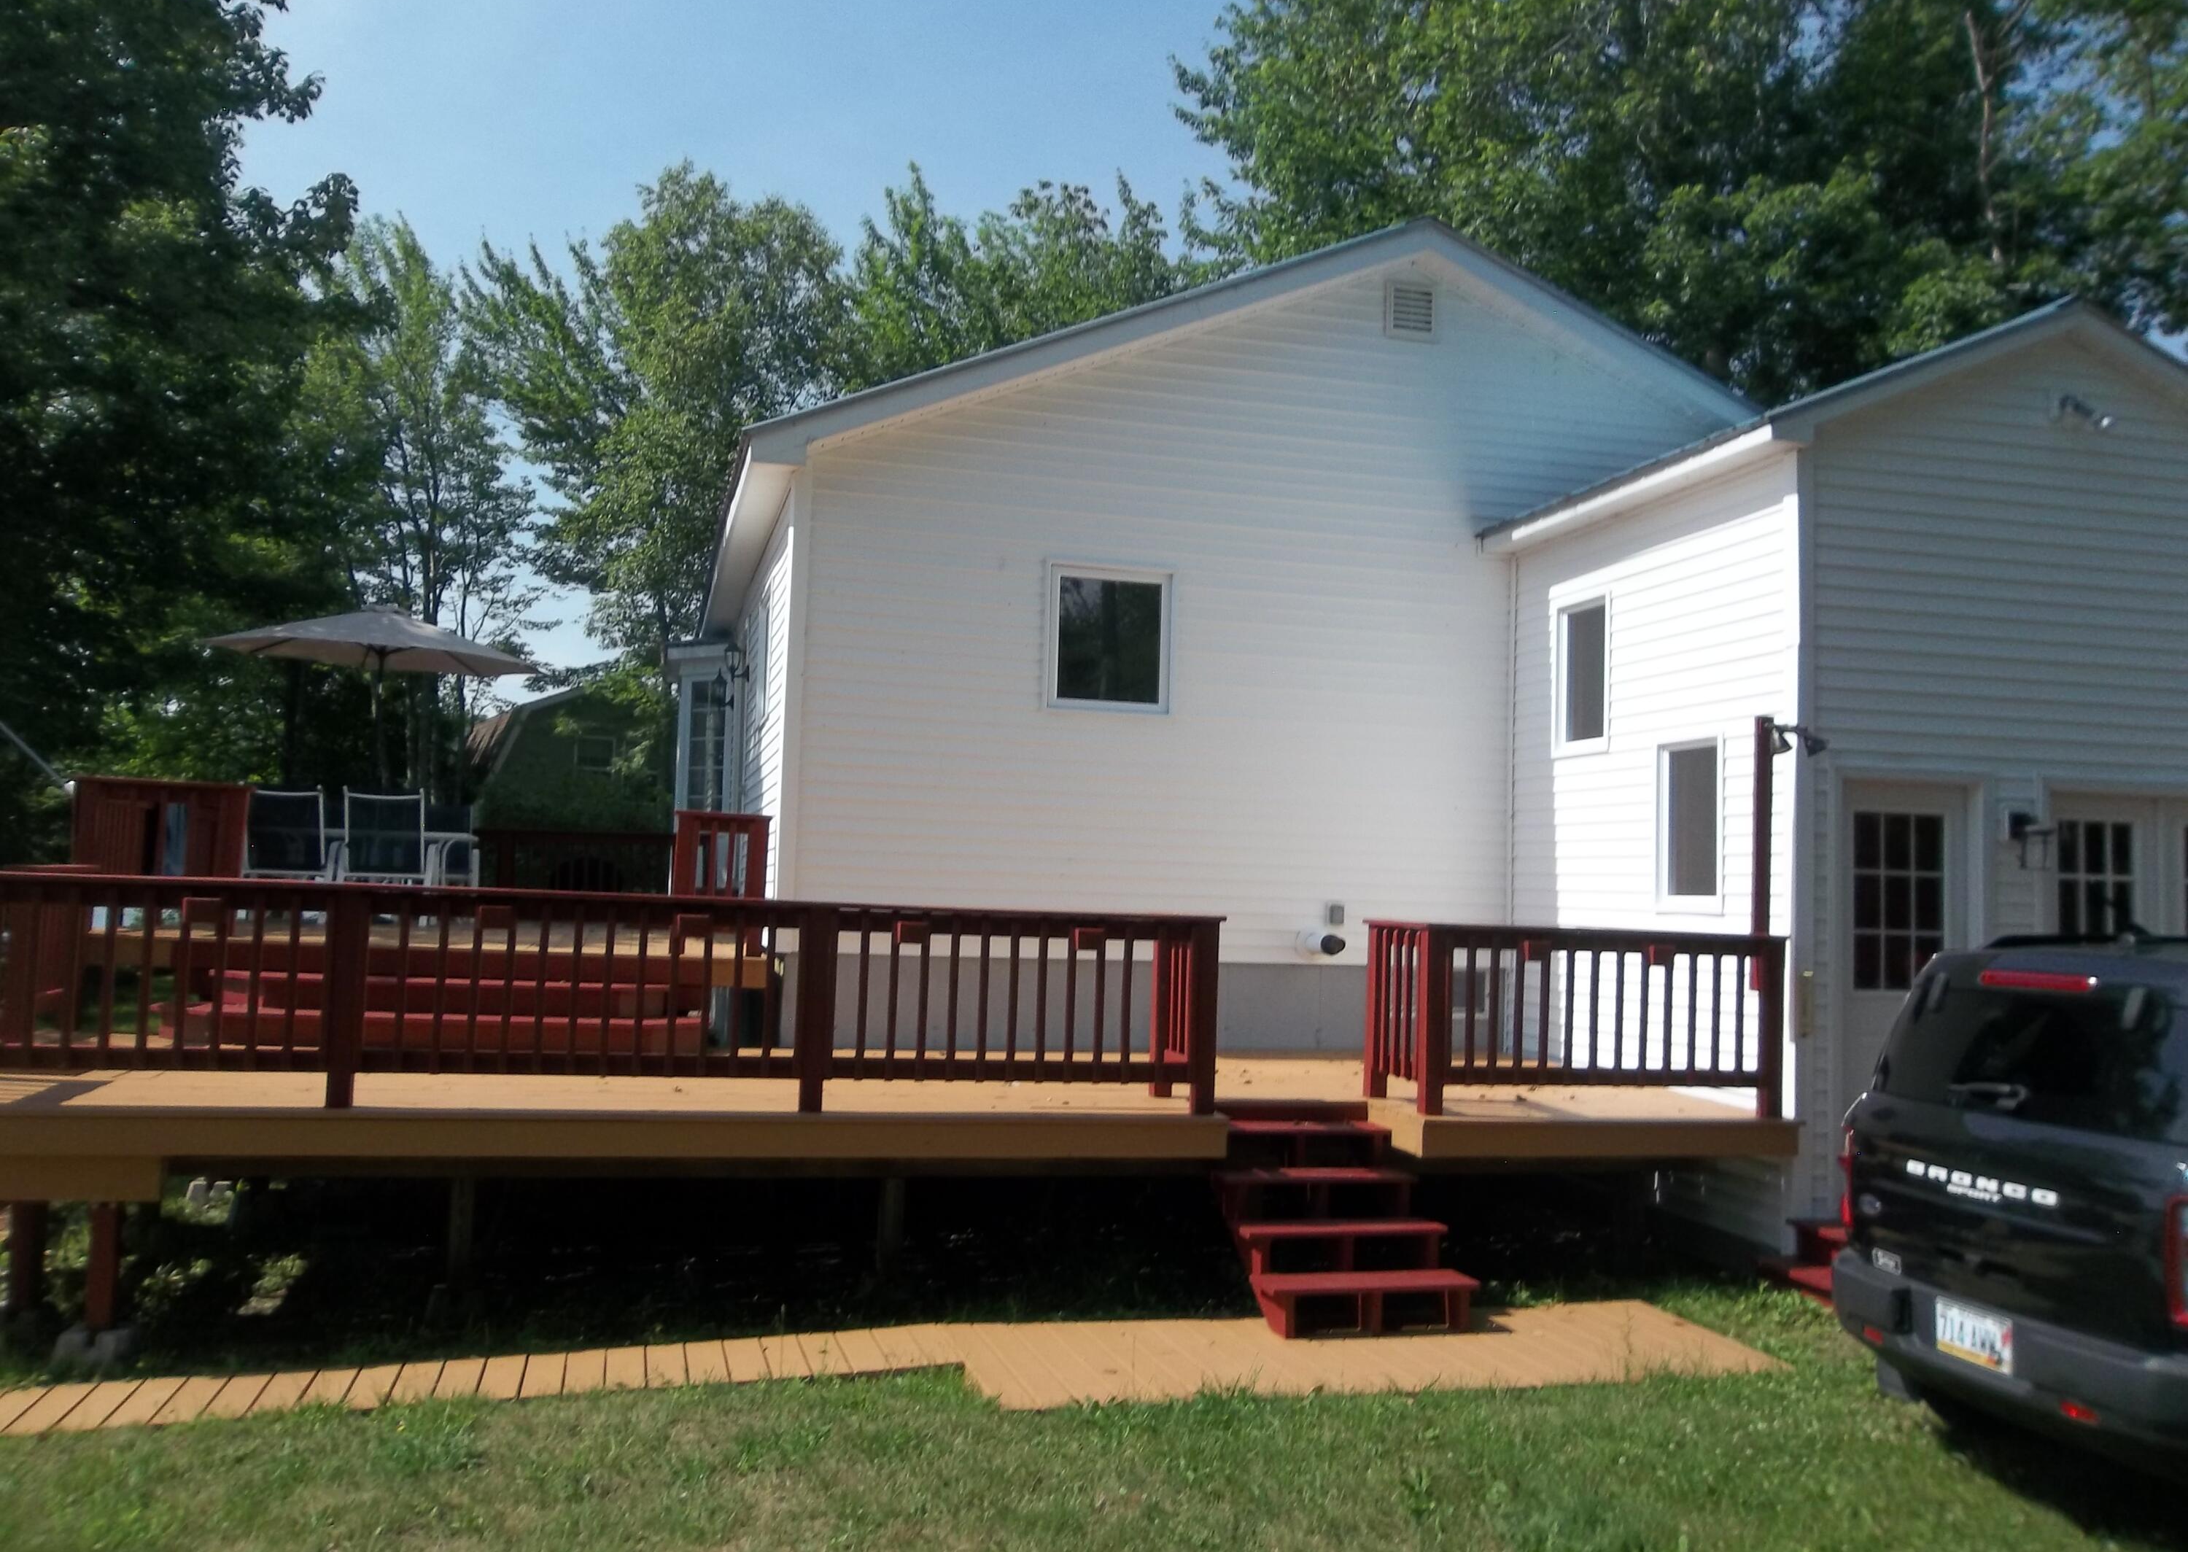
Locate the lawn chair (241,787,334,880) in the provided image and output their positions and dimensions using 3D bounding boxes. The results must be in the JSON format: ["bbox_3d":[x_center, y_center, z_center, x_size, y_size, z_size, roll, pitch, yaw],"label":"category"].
[{"bbox_3d":[-6.130,0.621,13.018,0.640,1.020,0.720,3,-4,-15],"label":"lawn chair"}]

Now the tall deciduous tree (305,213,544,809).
[{"bbox_3d":[-10.467,-2.567,25.580,3.516,11.910,3.516,3,-4,-15],"label":"tall deciduous tree"}]

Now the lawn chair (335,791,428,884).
[{"bbox_3d":[-5.452,0.661,13.199,0.640,1.020,0.720,3,-4,-15],"label":"lawn chair"}]

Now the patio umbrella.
[{"bbox_3d":[-5.909,-0.093,13.919,2.650,2.588,2.650,3,-4,-15],"label":"patio umbrella"}]

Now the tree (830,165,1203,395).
[{"bbox_3d":[-1.492,-3.088,27.509,6.002,13.922,6.002,3,-4,-15],"label":"tree"}]

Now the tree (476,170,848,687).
[{"bbox_3d":[-6.931,-2.904,25.546,5.443,12.854,5.443,3,-4,-15],"label":"tree"}]

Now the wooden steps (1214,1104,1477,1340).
[{"bbox_3d":[1.066,2.044,8.012,0.980,0.850,1.280,3,-4,-15],"label":"wooden steps"}]

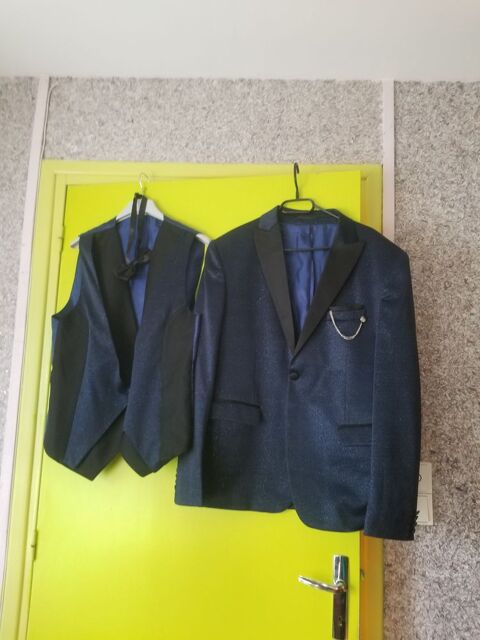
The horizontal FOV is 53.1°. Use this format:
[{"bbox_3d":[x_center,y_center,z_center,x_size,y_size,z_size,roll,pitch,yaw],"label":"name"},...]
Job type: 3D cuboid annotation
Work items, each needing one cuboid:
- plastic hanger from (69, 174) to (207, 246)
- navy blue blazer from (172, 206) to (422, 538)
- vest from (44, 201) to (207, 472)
[{"bbox_3d":[-0.264,-0.299,1.282,0.404,0.202,0.045,1,-7,12],"label":"plastic hanger"},{"bbox_3d":[0.124,0.086,1.097,0.542,0.739,0.165,1,-7,12],"label":"navy blue blazer"},{"bbox_3d":[-0.294,0.049,1.216,0.424,0.690,0.120,1,-7,12],"label":"vest"}]

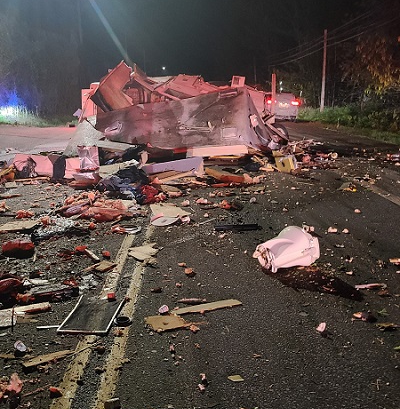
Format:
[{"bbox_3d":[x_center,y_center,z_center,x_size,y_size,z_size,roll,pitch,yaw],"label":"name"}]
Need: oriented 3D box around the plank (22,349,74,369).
[{"bbox_3d":[-0.977,1.001,2.595,0.314,0.020,0.049,-10,17,-29],"label":"plank"}]

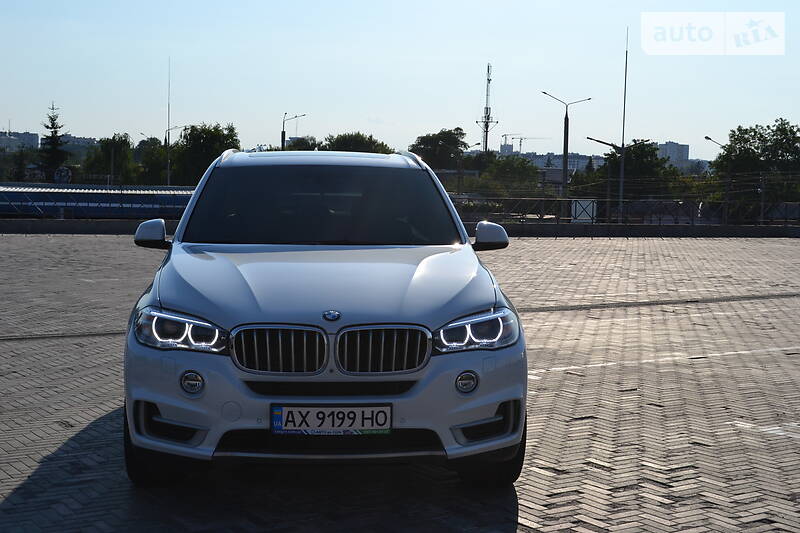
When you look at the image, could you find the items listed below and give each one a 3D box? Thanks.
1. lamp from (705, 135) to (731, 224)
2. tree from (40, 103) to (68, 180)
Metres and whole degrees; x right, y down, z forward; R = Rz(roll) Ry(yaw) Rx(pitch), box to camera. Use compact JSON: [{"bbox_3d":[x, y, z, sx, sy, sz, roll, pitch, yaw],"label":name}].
[{"bbox_3d":[27.961,-7.109,102.311,2.300,9.120,0.400,1,4,0],"label":"lamp"},{"bbox_3d":[-29.096,-8.456,97.364,3.100,10.660,3.100,1,4,0],"label":"tree"}]

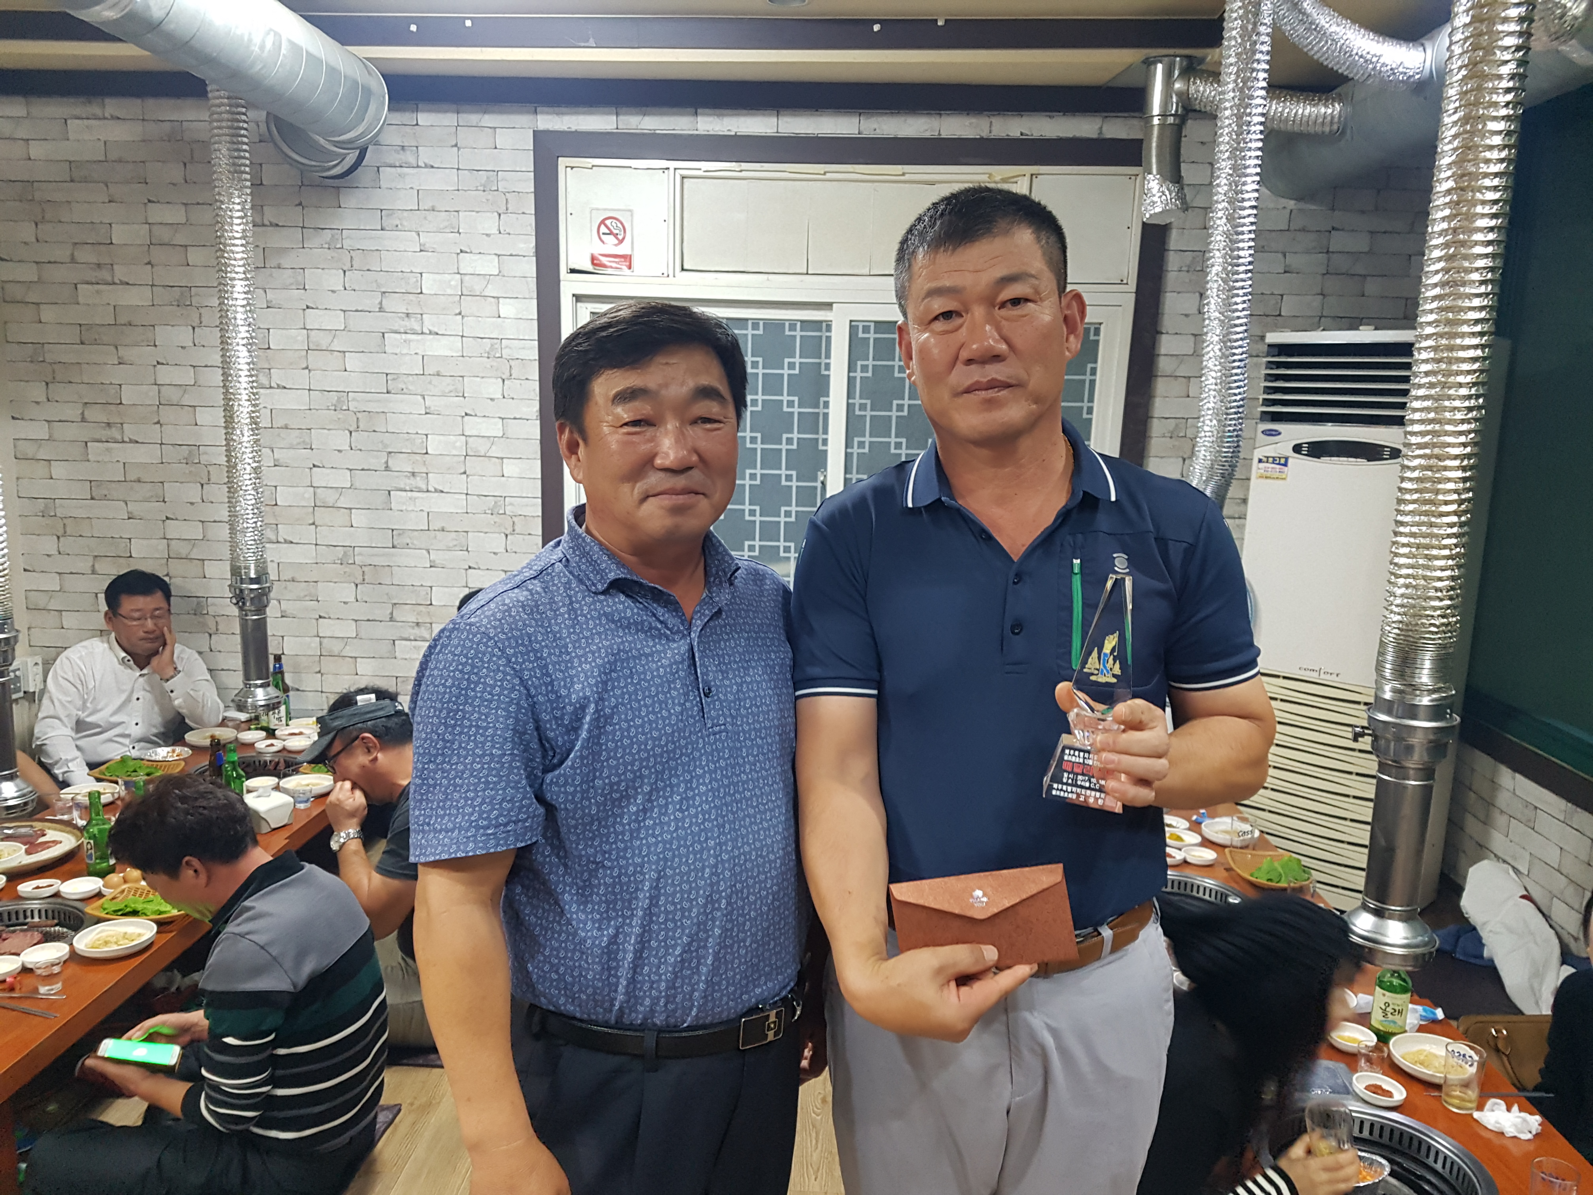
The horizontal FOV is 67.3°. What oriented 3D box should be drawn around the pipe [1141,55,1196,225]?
[{"bbox_3d":[1.170,-1.439,3.755,0.160,0.500,0.140,2,11,4],"label":"pipe"}]

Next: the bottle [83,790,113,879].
[{"bbox_3d":[-1.717,0.582,2.946,0.066,0.215,0.066,2,11,4],"label":"bottle"}]

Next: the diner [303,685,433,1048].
[{"bbox_3d":[-0.924,0.643,3.025,0.700,0.830,0.550,2,11,4],"label":"diner"}]

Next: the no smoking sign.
[{"bbox_3d":[-0.661,-1.271,4.266,0.153,0.213,0.010,2,11,4],"label":"no smoking sign"}]

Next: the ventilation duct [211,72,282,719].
[{"bbox_3d":[-1.638,-0.539,3.556,0.160,1.845,0.150,2,11,4],"label":"ventilation duct"}]

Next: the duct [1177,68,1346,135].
[{"bbox_3d":[1.433,-1.525,3.689,0.530,0.180,0.135,2,11,4],"label":"duct"}]

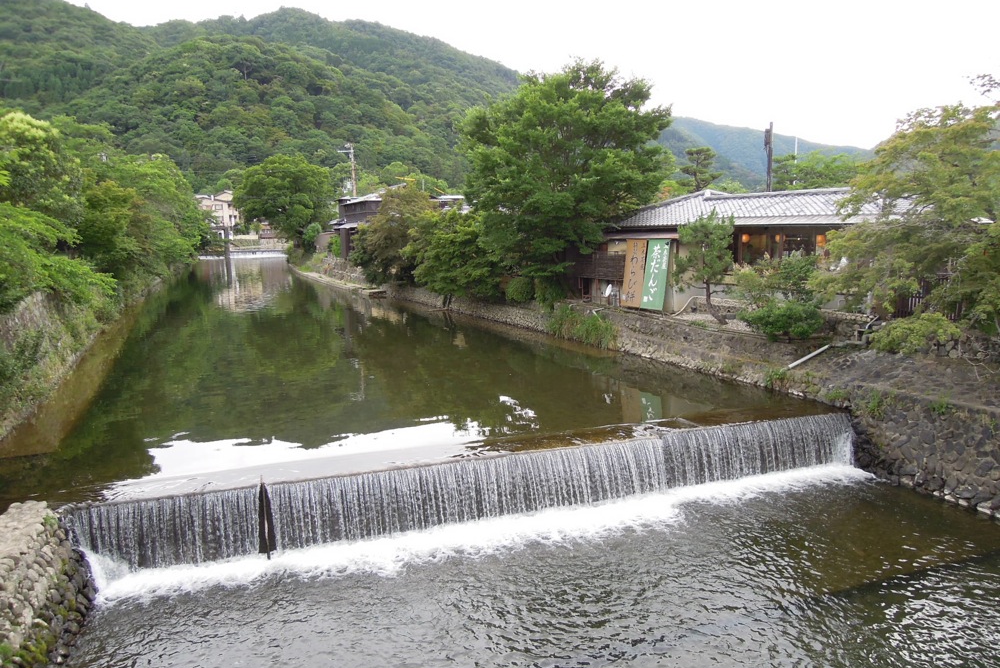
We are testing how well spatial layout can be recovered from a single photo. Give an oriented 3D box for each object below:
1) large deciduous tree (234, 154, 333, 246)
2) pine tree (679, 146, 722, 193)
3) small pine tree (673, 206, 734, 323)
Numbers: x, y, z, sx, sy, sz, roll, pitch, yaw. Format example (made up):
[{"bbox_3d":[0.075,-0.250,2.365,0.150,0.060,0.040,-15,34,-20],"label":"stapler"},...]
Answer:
[{"bbox_3d":[-38.098,-23.316,122.000,17.250,17.060,16.000,-1,8,0],"label":"large deciduous tree"},{"bbox_3d":[11.568,-7.010,40.000,2.900,7.810,2.900,-1,8,0],"label":"pine tree"},{"bbox_3d":[6.105,-2.025,20.800,1.860,3.450,1.800,-1,8,0],"label":"small pine tree"}]

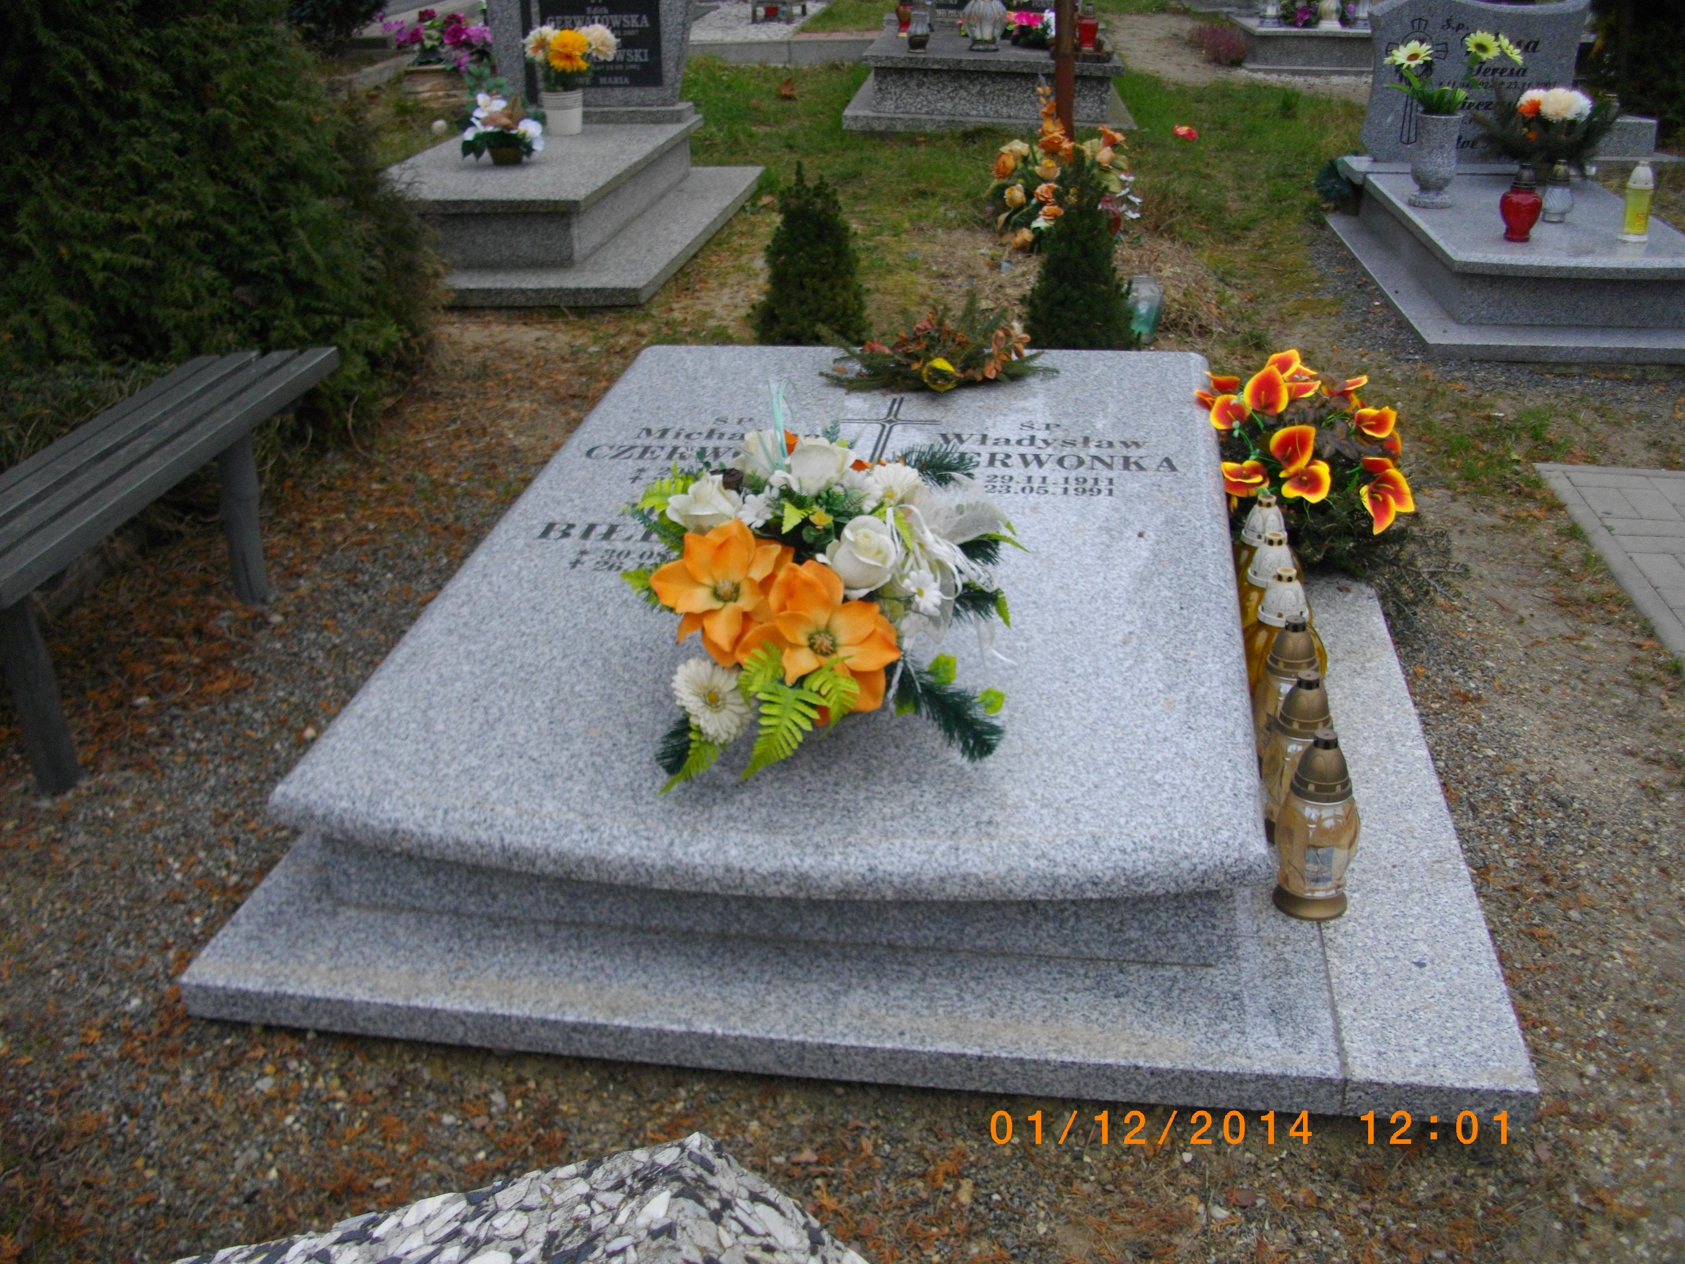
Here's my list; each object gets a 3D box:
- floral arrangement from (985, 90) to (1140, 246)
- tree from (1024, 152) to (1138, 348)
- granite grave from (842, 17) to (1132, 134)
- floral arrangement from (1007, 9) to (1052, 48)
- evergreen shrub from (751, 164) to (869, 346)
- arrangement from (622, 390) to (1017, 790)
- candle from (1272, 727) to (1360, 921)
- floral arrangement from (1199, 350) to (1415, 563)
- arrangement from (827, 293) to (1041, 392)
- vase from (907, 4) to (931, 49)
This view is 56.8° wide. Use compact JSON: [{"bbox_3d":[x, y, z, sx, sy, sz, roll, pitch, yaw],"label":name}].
[{"bbox_3d":[0.789,-1.673,5.593,0.539,0.553,0.364,2,28,9],"label":"floral arrangement"},{"bbox_3d":[0.664,-0.999,4.272,0.322,0.616,0.322,2,28,9],"label":"tree"},{"bbox_3d":[0.810,-2.971,8.237,1.456,0.350,1.680,1,28,6],"label":"granite grave"},{"bbox_3d":[0.958,-3.040,7.819,0.252,0.168,0.196,2,28,9],"label":"floral arrangement"},{"bbox_3d":[-0.103,-1.018,4.396,0.333,0.591,0.333,2,28,9],"label":"evergreen shrub"},{"bbox_3d":[-0.025,-0.086,2.342,0.567,0.371,0.567,2,28,9],"label":"arrangement"},{"bbox_3d":[0.654,0.256,2.137,0.113,0.288,0.113,2,28,9],"label":"candle"},{"bbox_3d":[0.940,-0.354,3.155,0.434,0.385,0.378,2,28,9],"label":"floral arrangement"},{"bbox_3d":[0.217,-0.713,3.684,0.518,0.196,0.329,2,28,9],"label":"arrangement"},{"bbox_3d":[0.379,-3.028,7.799,0.123,0.210,0.123,2,28,9],"label":"vase"}]

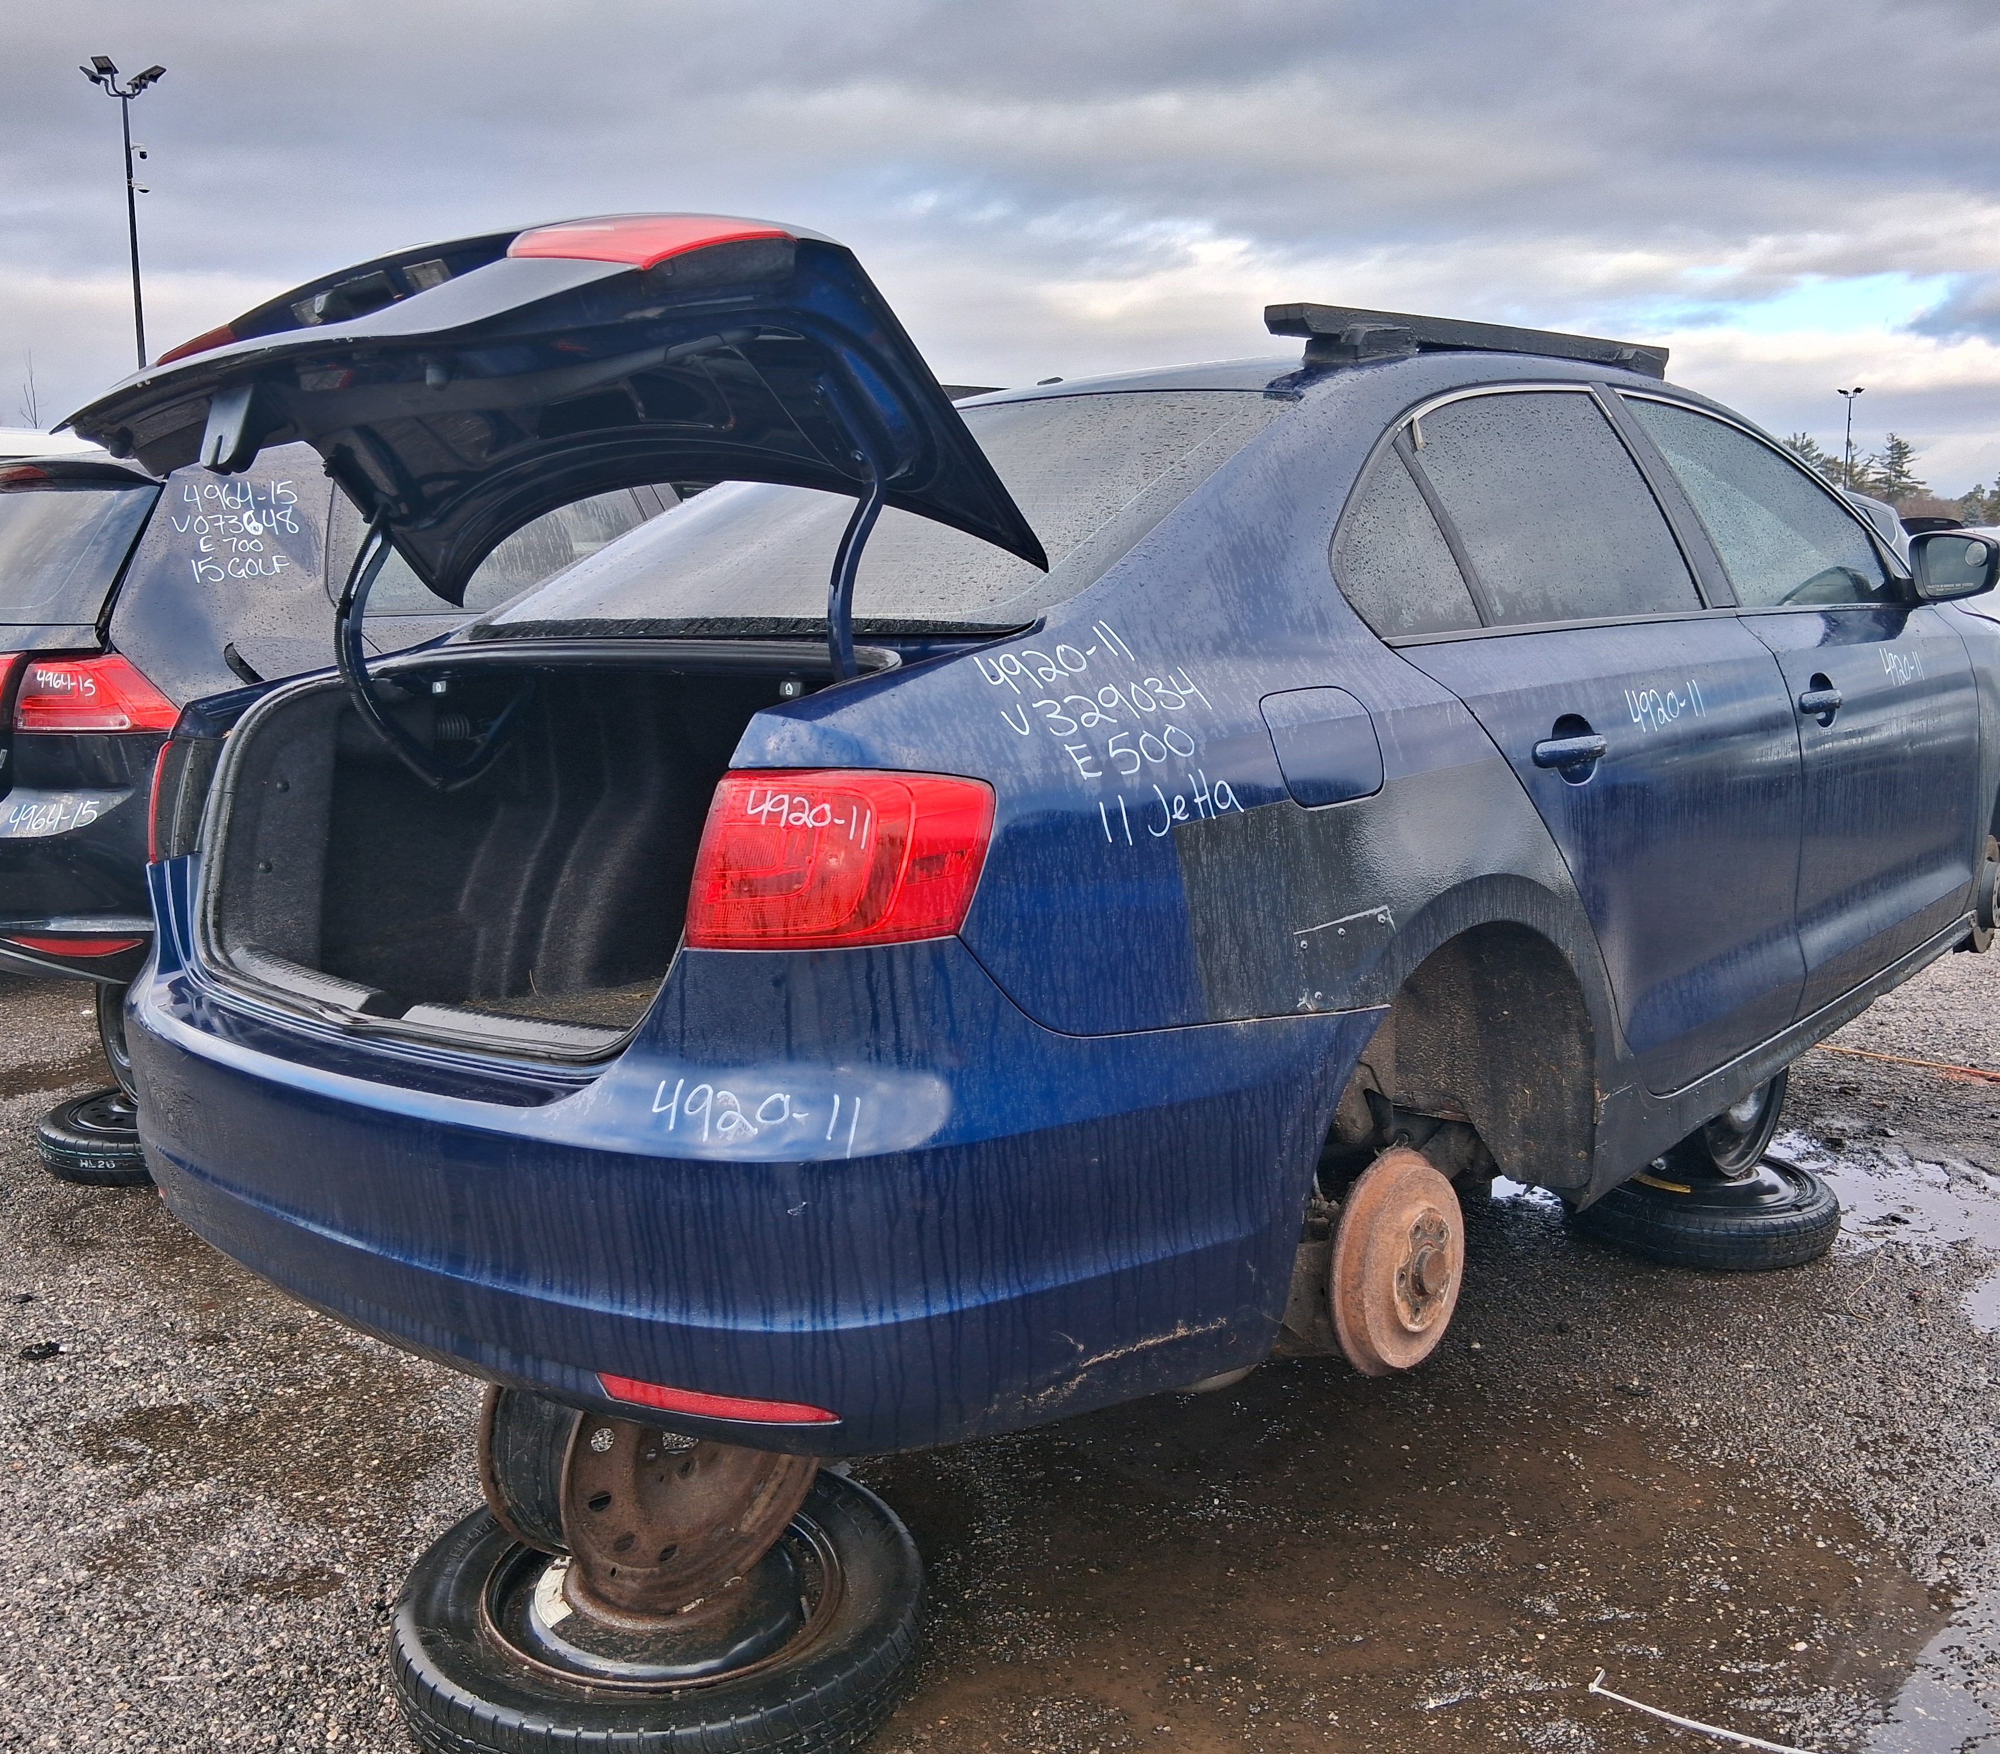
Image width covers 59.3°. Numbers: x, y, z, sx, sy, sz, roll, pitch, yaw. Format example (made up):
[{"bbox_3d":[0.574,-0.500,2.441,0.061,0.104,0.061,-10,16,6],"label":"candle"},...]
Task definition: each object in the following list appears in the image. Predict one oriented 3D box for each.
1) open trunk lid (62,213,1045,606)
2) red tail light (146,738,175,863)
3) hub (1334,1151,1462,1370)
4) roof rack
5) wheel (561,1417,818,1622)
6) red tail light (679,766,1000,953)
[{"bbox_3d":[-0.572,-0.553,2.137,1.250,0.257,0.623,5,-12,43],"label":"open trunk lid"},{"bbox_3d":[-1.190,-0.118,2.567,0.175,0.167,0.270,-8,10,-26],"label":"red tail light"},{"bbox_3d":[0.542,0.510,2.286,0.080,0.285,0.285,5,13,43],"label":"hub"},{"bbox_3d":[0.804,-0.831,2.816,0.080,0.090,1.230,5,13,43],"label":"roof rack"},{"bbox_3d":[-0.384,0.613,2.033,0.155,0.415,0.415,11,14,37],"label":"wheel"},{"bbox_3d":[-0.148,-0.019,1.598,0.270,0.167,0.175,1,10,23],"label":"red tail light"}]

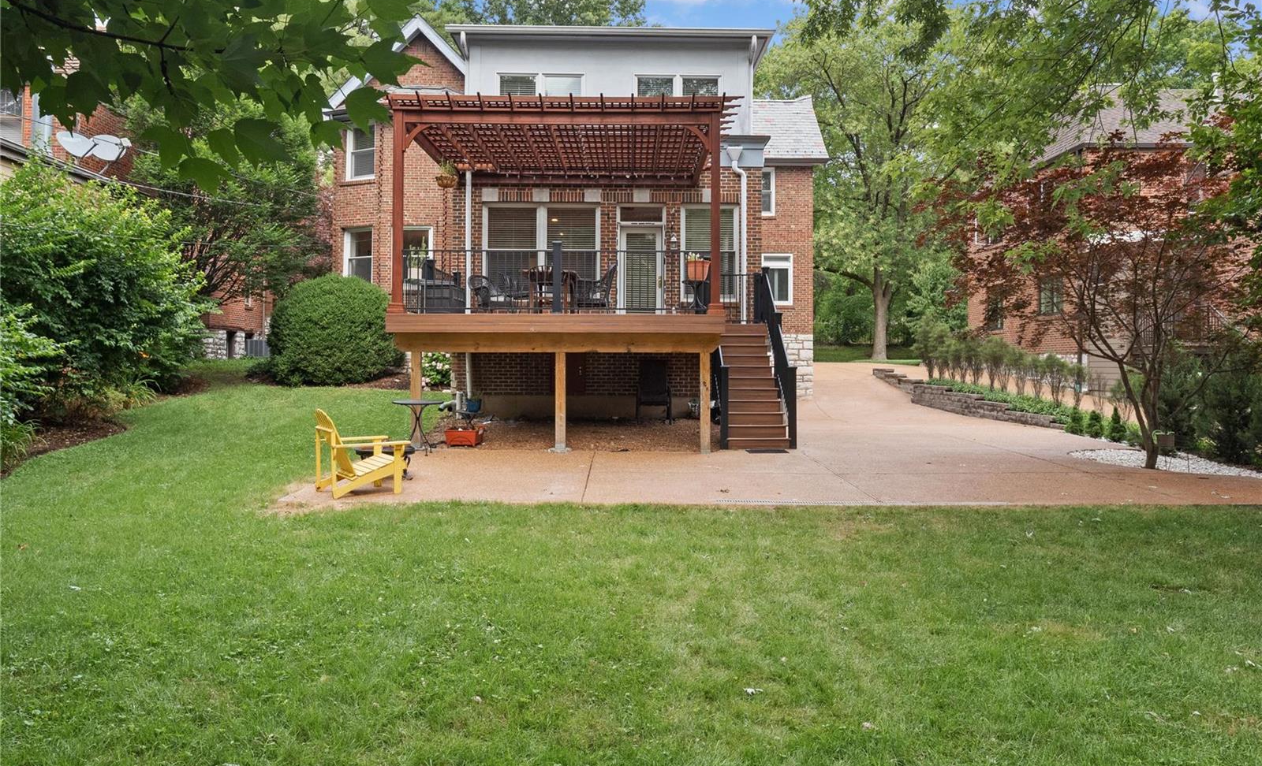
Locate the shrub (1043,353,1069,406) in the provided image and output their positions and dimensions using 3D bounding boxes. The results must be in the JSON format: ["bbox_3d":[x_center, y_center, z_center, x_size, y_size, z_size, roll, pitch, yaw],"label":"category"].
[{"bbox_3d":[8.802,-0.061,17.400,0.540,1.070,0.540,0,1,0],"label":"shrub"}]

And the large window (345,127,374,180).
[{"bbox_3d":[-7.064,-6.023,21.950,1.050,1.440,0.130,0,1,30],"label":"large window"}]

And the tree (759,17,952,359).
[{"bbox_3d":[10.135,-8.905,38.000,8.800,15.400,8.500,0,1,0],"label":"tree"}]

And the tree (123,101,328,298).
[{"bbox_3d":[-10.372,-4.232,21.500,5.200,6.300,5.000,0,1,0],"label":"tree"}]

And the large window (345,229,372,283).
[{"bbox_3d":[-7.157,-3.299,22.000,1.050,1.550,0.130,0,1,30],"label":"large window"}]

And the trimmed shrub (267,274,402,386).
[{"bbox_3d":[-6.482,-1.153,18.400,2.950,2.420,2.800,0,1,0],"label":"trimmed shrub"}]

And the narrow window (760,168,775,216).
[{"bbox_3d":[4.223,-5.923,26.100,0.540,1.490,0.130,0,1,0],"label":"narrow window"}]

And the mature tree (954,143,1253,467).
[{"bbox_3d":[6.015,-0.990,10.700,3.700,4.100,3.500,0,1,0],"label":"mature tree"}]

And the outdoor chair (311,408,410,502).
[{"bbox_3d":[-2.940,0.735,9.100,0.880,0.920,0.710,-1,1,-37],"label":"outdoor chair"}]

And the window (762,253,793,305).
[{"bbox_3d":[4.553,-3.217,26.100,0.970,1.620,0.130,0,1,0],"label":"window"}]

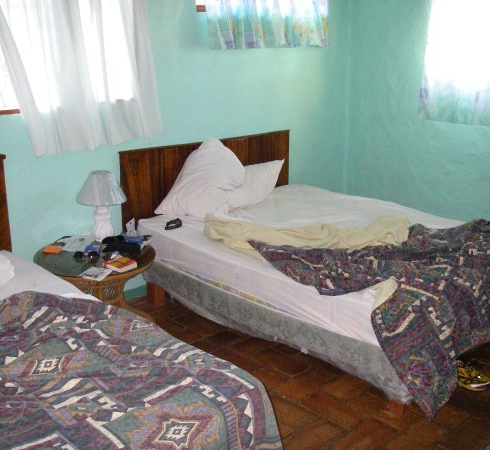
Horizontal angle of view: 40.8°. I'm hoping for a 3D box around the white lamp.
[{"bbox_3d":[-0.802,-0.101,3.667,0.286,0.387,0.286,0,16,0],"label":"white lamp"}]

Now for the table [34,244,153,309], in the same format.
[{"bbox_3d":[-0.788,0.393,3.531,0.635,0.490,0.635,-14,21,-42],"label":"table"}]

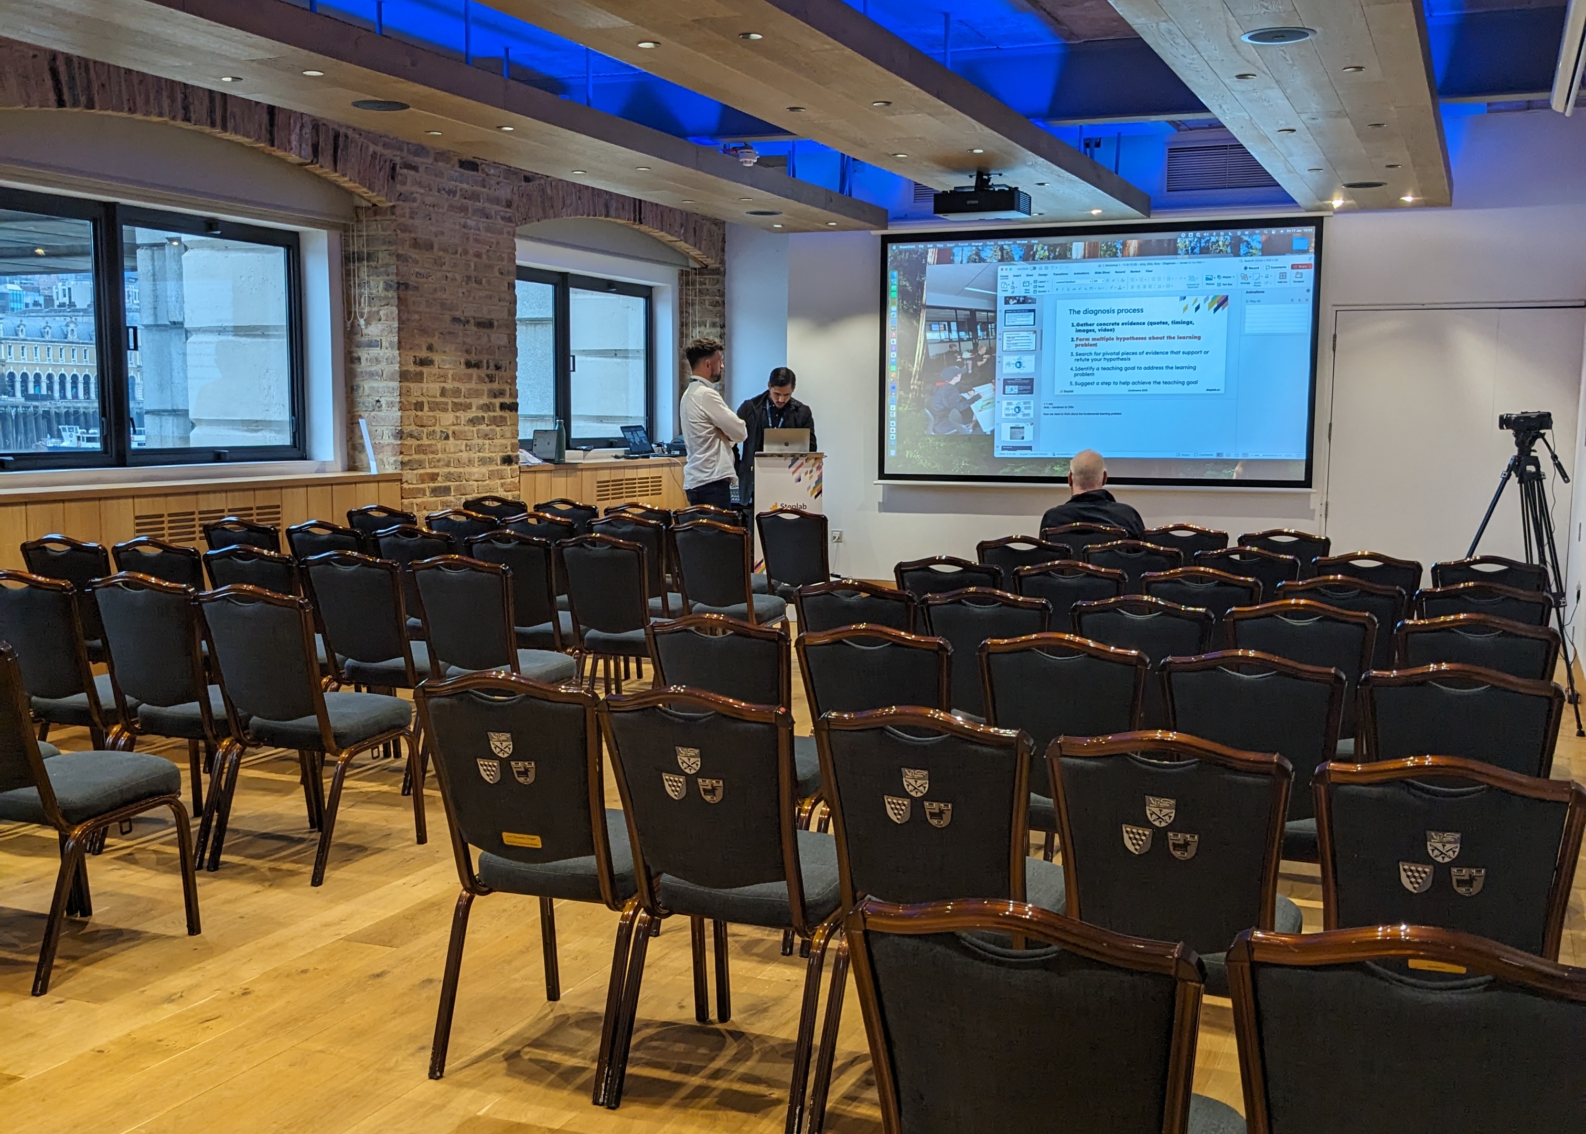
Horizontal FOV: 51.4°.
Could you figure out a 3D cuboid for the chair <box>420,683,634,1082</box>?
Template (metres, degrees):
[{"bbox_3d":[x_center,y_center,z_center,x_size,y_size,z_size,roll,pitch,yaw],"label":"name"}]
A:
[{"bbox_3d":[-0.488,0.628,3.615,0.439,0.902,0.584,3,6,22],"label":"chair"}]

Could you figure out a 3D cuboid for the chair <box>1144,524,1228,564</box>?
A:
[{"bbox_3d":[2.022,0.226,8.347,0.447,0.920,0.601,3,6,23],"label":"chair"}]

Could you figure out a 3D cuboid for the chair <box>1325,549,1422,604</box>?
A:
[{"bbox_3d":[2.374,0.356,6.813,0.439,0.902,0.584,3,6,23],"label":"chair"}]

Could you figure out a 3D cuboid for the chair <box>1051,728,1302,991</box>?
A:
[{"bbox_3d":[0.729,0.697,3.054,0.439,0.902,0.584,3,6,23],"label":"chair"}]

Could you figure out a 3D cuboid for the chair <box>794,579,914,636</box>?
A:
[{"bbox_3d":[0.301,0.463,5.463,0.434,0.897,0.575,3,6,23],"label":"chair"}]

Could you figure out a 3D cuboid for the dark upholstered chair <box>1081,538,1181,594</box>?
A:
[{"bbox_3d":[1.545,0.324,7.305,0.447,0.920,0.601,3,6,22],"label":"dark upholstered chair"}]

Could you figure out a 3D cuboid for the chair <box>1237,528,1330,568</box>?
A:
[{"bbox_3d":[2.392,0.245,7.974,0.439,0.902,0.584,3,6,23],"label":"chair"}]

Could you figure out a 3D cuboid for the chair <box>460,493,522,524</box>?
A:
[{"bbox_3d":[-1.635,0.018,9.839,0.439,0.902,0.584,3,6,22],"label":"chair"}]

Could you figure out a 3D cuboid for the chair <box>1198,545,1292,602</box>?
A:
[{"bbox_3d":[2.002,0.352,7.152,0.439,0.941,0.604,3,6,25],"label":"chair"}]

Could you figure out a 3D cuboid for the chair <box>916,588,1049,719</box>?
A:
[{"bbox_3d":[0.681,0.481,5.293,0.439,0.902,0.584,3,6,23],"label":"chair"}]

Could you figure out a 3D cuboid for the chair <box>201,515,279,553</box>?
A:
[{"bbox_3d":[-2.463,0.210,7.950,0.447,0.920,0.601,3,6,21],"label":"chair"}]

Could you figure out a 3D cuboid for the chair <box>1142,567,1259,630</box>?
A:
[{"bbox_3d":[1.527,0.419,6.053,0.439,0.902,0.584,3,6,23],"label":"chair"}]

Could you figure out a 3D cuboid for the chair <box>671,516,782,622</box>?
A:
[{"bbox_3d":[-0.301,0.212,8.201,0.447,0.920,0.601,3,6,22],"label":"chair"}]

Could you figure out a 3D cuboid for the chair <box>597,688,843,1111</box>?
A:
[{"bbox_3d":[-0.092,0.675,3.611,0.439,0.941,0.604,3,6,23],"label":"chair"}]

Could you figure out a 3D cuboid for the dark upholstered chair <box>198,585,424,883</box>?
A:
[{"bbox_3d":[-1.556,0.488,5.353,0.439,0.941,0.604,3,6,22],"label":"dark upholstered chair"}]

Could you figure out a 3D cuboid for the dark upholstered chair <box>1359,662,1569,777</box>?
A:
[{"bbox_3d":[1.597,0.655,3.987,0.447,0.920,0.601,3,6,23],"label":"dark upholstered chair"}]

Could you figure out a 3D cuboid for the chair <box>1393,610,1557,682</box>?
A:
[{"bbox_3d":[1.952,0.550,4.767,0.434,0.897,0.575,3,6,22],"label":"chair"}]

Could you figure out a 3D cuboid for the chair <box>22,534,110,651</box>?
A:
[{"bbox_3d":[-2.888,0.310,7.021,0.439,0.941,0.604,2,6,18],"label":"chair"}]

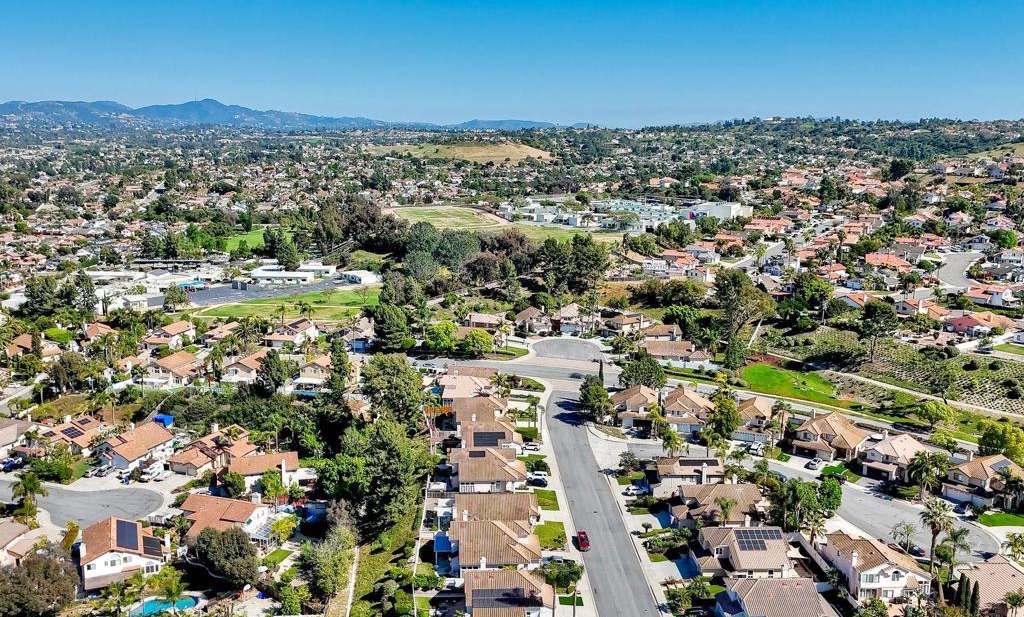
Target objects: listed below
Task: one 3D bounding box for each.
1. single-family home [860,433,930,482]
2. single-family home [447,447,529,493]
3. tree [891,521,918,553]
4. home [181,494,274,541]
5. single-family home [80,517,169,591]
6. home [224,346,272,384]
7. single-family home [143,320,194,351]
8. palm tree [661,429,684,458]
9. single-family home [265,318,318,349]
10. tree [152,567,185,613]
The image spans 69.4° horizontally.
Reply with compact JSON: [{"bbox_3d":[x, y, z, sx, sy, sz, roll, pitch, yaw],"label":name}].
[{"bbox_3d":[93.900,35.900,179.820,12.600,7.500,16.500,10,17,34],"label":"single-family home"},{"bbox_3d":[-4.800,33.160,150.040,16.000,8.200,12.700,-1,14,-2],"label":"single-family home"},{"bbox_3d":[68.330,40.030,128.640,4.700,6.200,4.700,0,14,0],"label":"tree"},{"bbox_3d":[-59.000,42.150,147.460,17.200,7.000,13.200,3,14,14],"label":"home"},{"bbox_3d":[-69.880,42.910,134.030,13.600,7.400,15.800,-7,16,-27],"label":"single-family home"},{"bbox_3d":[-78.200,17.530,224.060,11.500,7.800,15.500,2,14,10],"label":"home"},{"bbox_3d":[-135.660,10.280,292.940,12.800,7.400,16.600,3,14,14],"label":"single-family home"},{"bbox_3d":[40.290,34.430,185.700,5.400,9.200,5.400,0,14,0],"label":"palm tree"},{"bbox_3d":[-88.670,9.590,295.730,12.800,7.400,16.600,4,15,16],"label":"single-family home"},{"bbox_3d":[-60.380,50.340,131.700,5.600,8.700,5.600,0,14,0],"label":"tree"}]

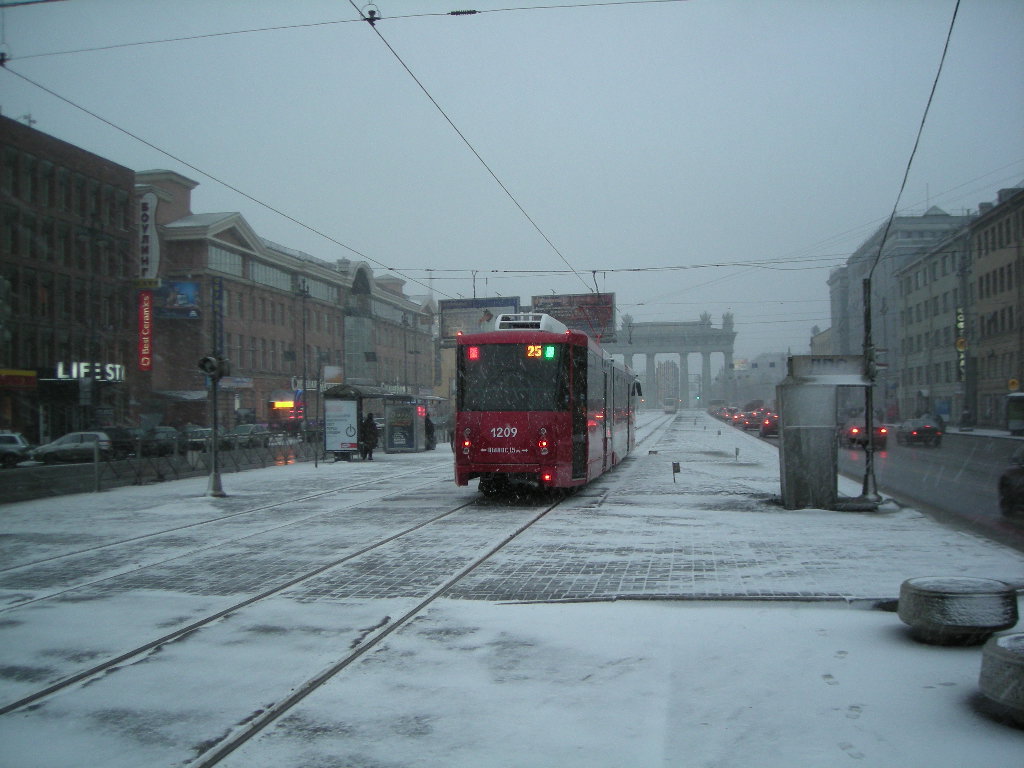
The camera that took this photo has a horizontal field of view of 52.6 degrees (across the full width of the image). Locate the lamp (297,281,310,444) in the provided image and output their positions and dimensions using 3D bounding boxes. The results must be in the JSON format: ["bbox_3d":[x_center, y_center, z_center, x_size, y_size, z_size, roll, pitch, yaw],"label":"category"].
[{"bbox_3d":[-14.699,-1.505,73.000,0.850,11.500,0.800,-1,-1,9],"label":"lamp"}]

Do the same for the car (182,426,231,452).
[{"bbox_3d":[-17.649,3.190,60.000,1.700,1.480,4.100,-1,-1,9],"label":"car"}]

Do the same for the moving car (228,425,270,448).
[{"bbox_3d":[-16.496,3.304,65.000,1.700,1.500,4.000,-1,-1,9],"label":"moving car"}]

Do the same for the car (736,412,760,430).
[{"bbox_3d":[18.823,2.934,81.000,1.750,1.450,4.400,-1,-1,9],"label":"car"}]

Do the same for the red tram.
[{"bbox_3d":[1.867,0.604,29.257,2.500,3.400,20.600,-1,-1,9],"label":"red tram"}]

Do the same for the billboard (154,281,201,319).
[{"bbox_3d":[-26.570,-6.653,82.000,4.100,3.050,0.200,-1,-1,9],"label":"billboard"}]

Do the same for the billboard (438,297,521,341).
[{"bbox_3d":[-2.433,-4.828,77.500,6.200,3.200,0.400,-1,-1,12],"label":"billboard"}]

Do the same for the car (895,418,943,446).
[{"bbox_3d":[21.345,2.584,54.620,1.720,1.440,4.300,-1,-1,9],"label":"car"}]

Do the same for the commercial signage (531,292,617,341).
[{"bbox_3d":[7.451,-8.118,126.000,10.400,5.900,0.800,-1,-1,12],"label":"commercial signage"}]

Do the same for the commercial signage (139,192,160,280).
[{"bbox_3d":[-24.508,-9.963,70.000,1.500,5.900,0.300,-1,-1,9],"label":"commercial signage"}]

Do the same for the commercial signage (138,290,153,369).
[{"bbox_3d":[-24.778,-3.613,70.000,0.950,5.400,0.200,-1,-1,9],"label":"commercial signage"}]

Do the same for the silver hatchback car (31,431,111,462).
[{"bbox_3d":[-21.697,3.118,51.000,3.850,1.460,1.680,0,-1,-14],"label":"silver hatchback car"}]

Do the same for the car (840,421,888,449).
[{"bbox_3d":[17.007,2.452,50.420,1.720,1.430,4.300,-1,-1,9],"label":"car"}]

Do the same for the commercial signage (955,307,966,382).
[{"bbox_3d":[40.718,-3.677,94.000,1.100,6.700,0.300,-1,-1,9],"label":"commercial signage"}]

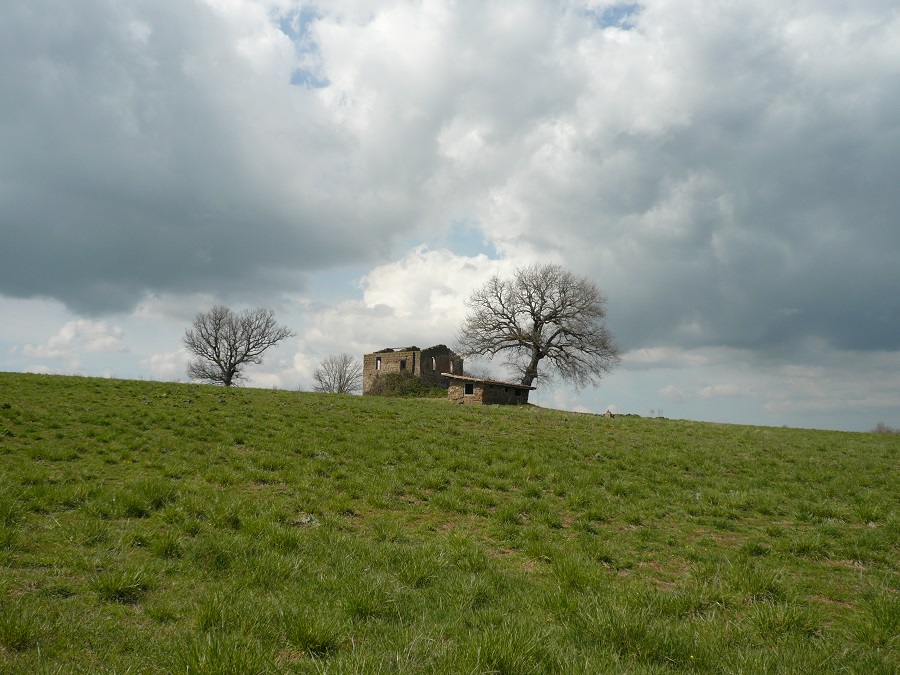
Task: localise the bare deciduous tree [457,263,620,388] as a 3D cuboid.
[{"bbox_3d":[10.514,-0.827,86.000,18.678,16.066,17.744,0,-8,0],"label":"bare deciduous tree"}]

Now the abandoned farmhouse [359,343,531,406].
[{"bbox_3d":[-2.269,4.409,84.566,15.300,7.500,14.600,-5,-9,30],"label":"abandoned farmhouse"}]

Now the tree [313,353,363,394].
[{"bbox_3d":[-15.563,5.306,103.000,7.548,6.367,7.171,0,-8,0],"label":"tree"}]

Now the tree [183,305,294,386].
[{"bbox_3d":[-28.114,1.199,97.000,14.346,11.192,13.629,0,-8,0],"label":"tree"}]

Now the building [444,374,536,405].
[{"bbox_3d":[4.365,5.910,78.510,5.000,3.450,12.300,-5,-9,30],"label":"building"}]

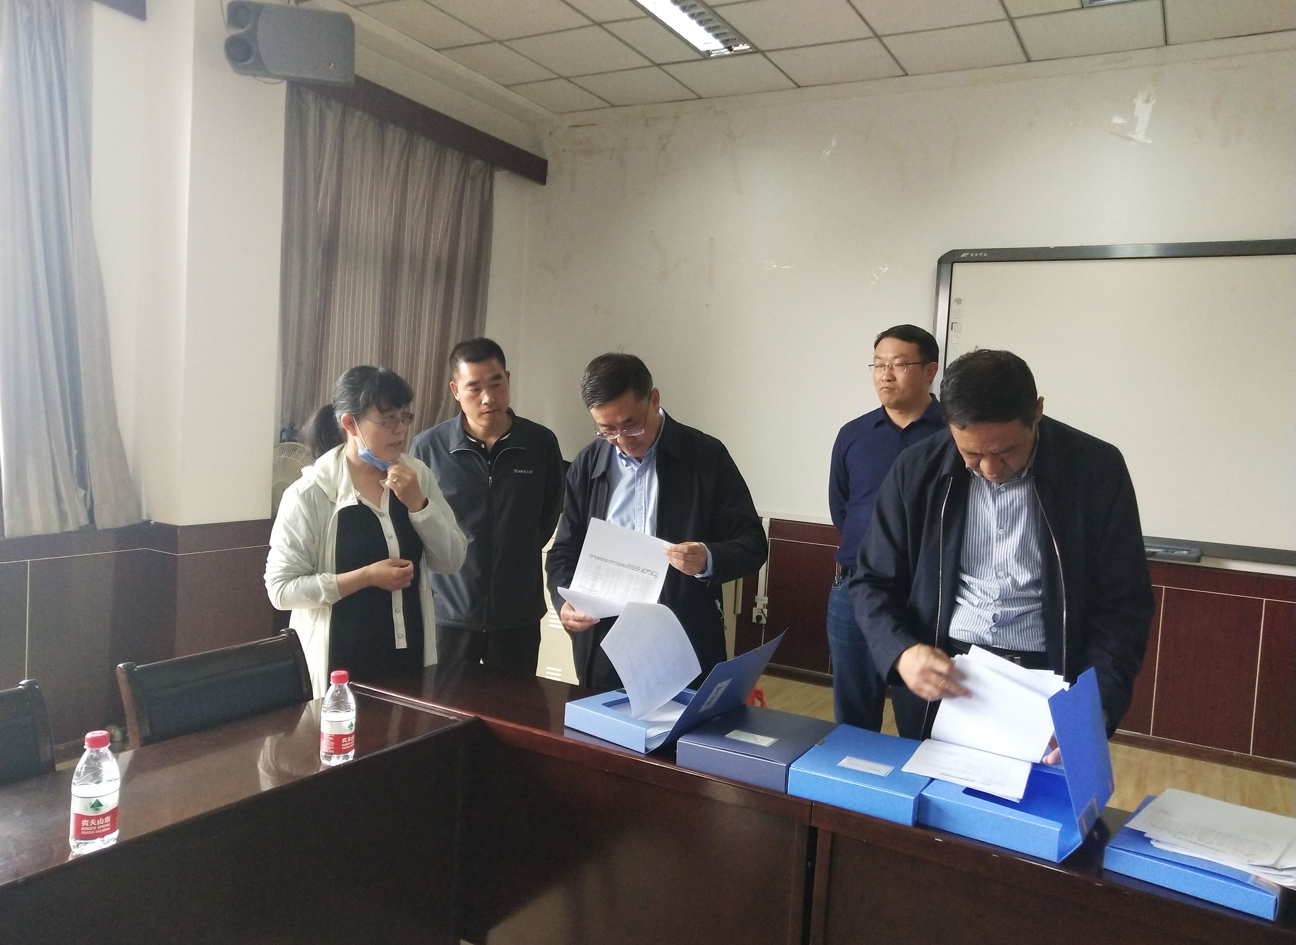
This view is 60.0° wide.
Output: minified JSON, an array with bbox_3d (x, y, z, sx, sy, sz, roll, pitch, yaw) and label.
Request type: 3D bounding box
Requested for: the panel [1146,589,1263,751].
[{"bbox_3d":[2.476,0.873,4.976,0.396,0.682,0.025,5,4,32],"label":"panel"}]

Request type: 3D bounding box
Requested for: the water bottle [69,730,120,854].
[{"bbox_3d":[-0.810,0.468,1.650,0.063,0.170,0.063,3,3,0],"label":"water bottle"}]

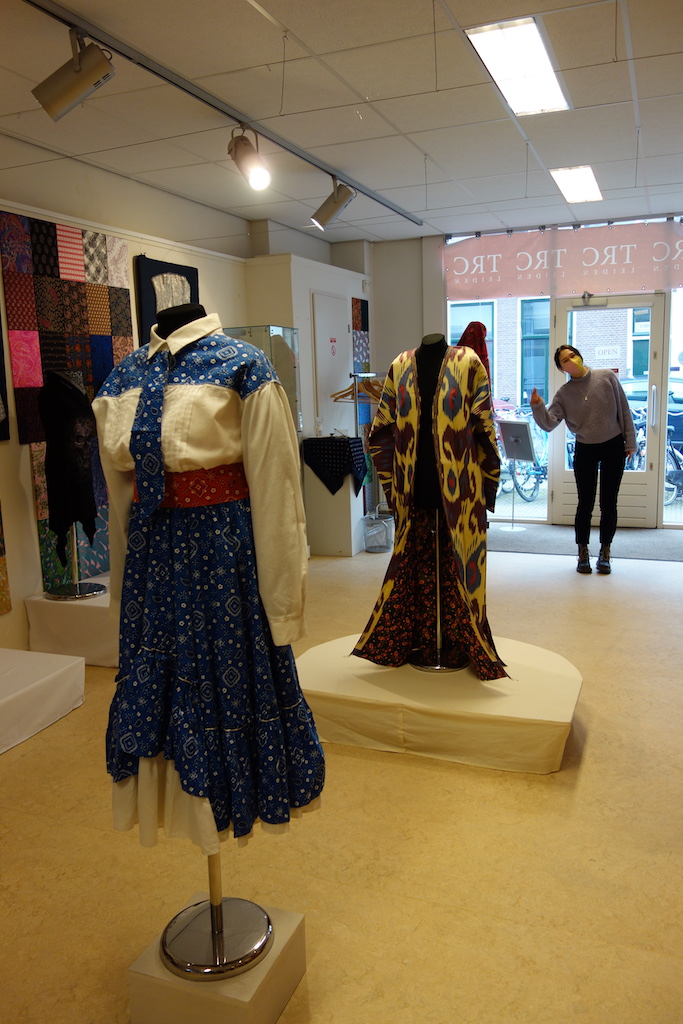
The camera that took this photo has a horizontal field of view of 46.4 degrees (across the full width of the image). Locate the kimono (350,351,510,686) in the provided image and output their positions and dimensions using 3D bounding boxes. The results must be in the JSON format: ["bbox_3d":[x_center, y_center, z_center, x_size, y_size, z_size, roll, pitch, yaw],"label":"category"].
[{"bbox_3d":[0.359,-0.018,3.212,0.640,1.360,0.400,2,10,22],"label":"kimono"}]

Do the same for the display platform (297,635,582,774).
[{"bbox_3d":[0.432,0.788,3.629,1.290,0.205,0.950,2,11,22],"label":"display platform"}]

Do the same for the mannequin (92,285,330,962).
[{"bbox_3d":[-0.289,0.280,1.685,0.480,1.390,0.410,2,10,22],"label":"mannequin"}]

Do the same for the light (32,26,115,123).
[{"bbox_3d":[-0.969,-1.554,2.811,0.290,0.220,0.140,-32,10,2],"label":"light"}]

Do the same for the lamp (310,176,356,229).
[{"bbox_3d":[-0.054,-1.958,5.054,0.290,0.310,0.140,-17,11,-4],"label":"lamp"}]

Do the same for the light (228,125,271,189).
[{"bbox_3d":[-0.443,-1.758,3.929,0.140,0.200,0.290,-9,52,-34],"label":"light"}]

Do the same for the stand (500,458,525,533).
[{"bbox_3d":[1.553,-0.192,7.194,0.250,0.710,0.250,7,12,40],"label":"stand"}]

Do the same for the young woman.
[{"bbox_3d":[1.699,-0.373,5.634,0.700,1.575,0.400,2,10,19],"label":"young woman"}]

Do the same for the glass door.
[{"bbox_3d":[2.443,-0.900,7.358,0.950,2.130,0.080,2,11,22],"label":"glass door"}]

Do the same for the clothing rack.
[{"bbox_3d":[0.395,-0.510,7.283,0.460,1.510,1.000,4,12,32],"label":"clothing rack"}]

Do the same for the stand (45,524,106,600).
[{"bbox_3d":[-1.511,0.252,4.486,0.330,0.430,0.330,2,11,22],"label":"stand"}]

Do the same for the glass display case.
[{"bbox_3d":[-0.629,-0.450,6.110,0.520,1.860,0.485,2,11,22],"label":"glass display case"}]

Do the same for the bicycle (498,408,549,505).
[{"bbox_3d":[2.458,-0.746,9.690,0.580,1.080,1.750,7,13,42],"label":"bicycle"}]

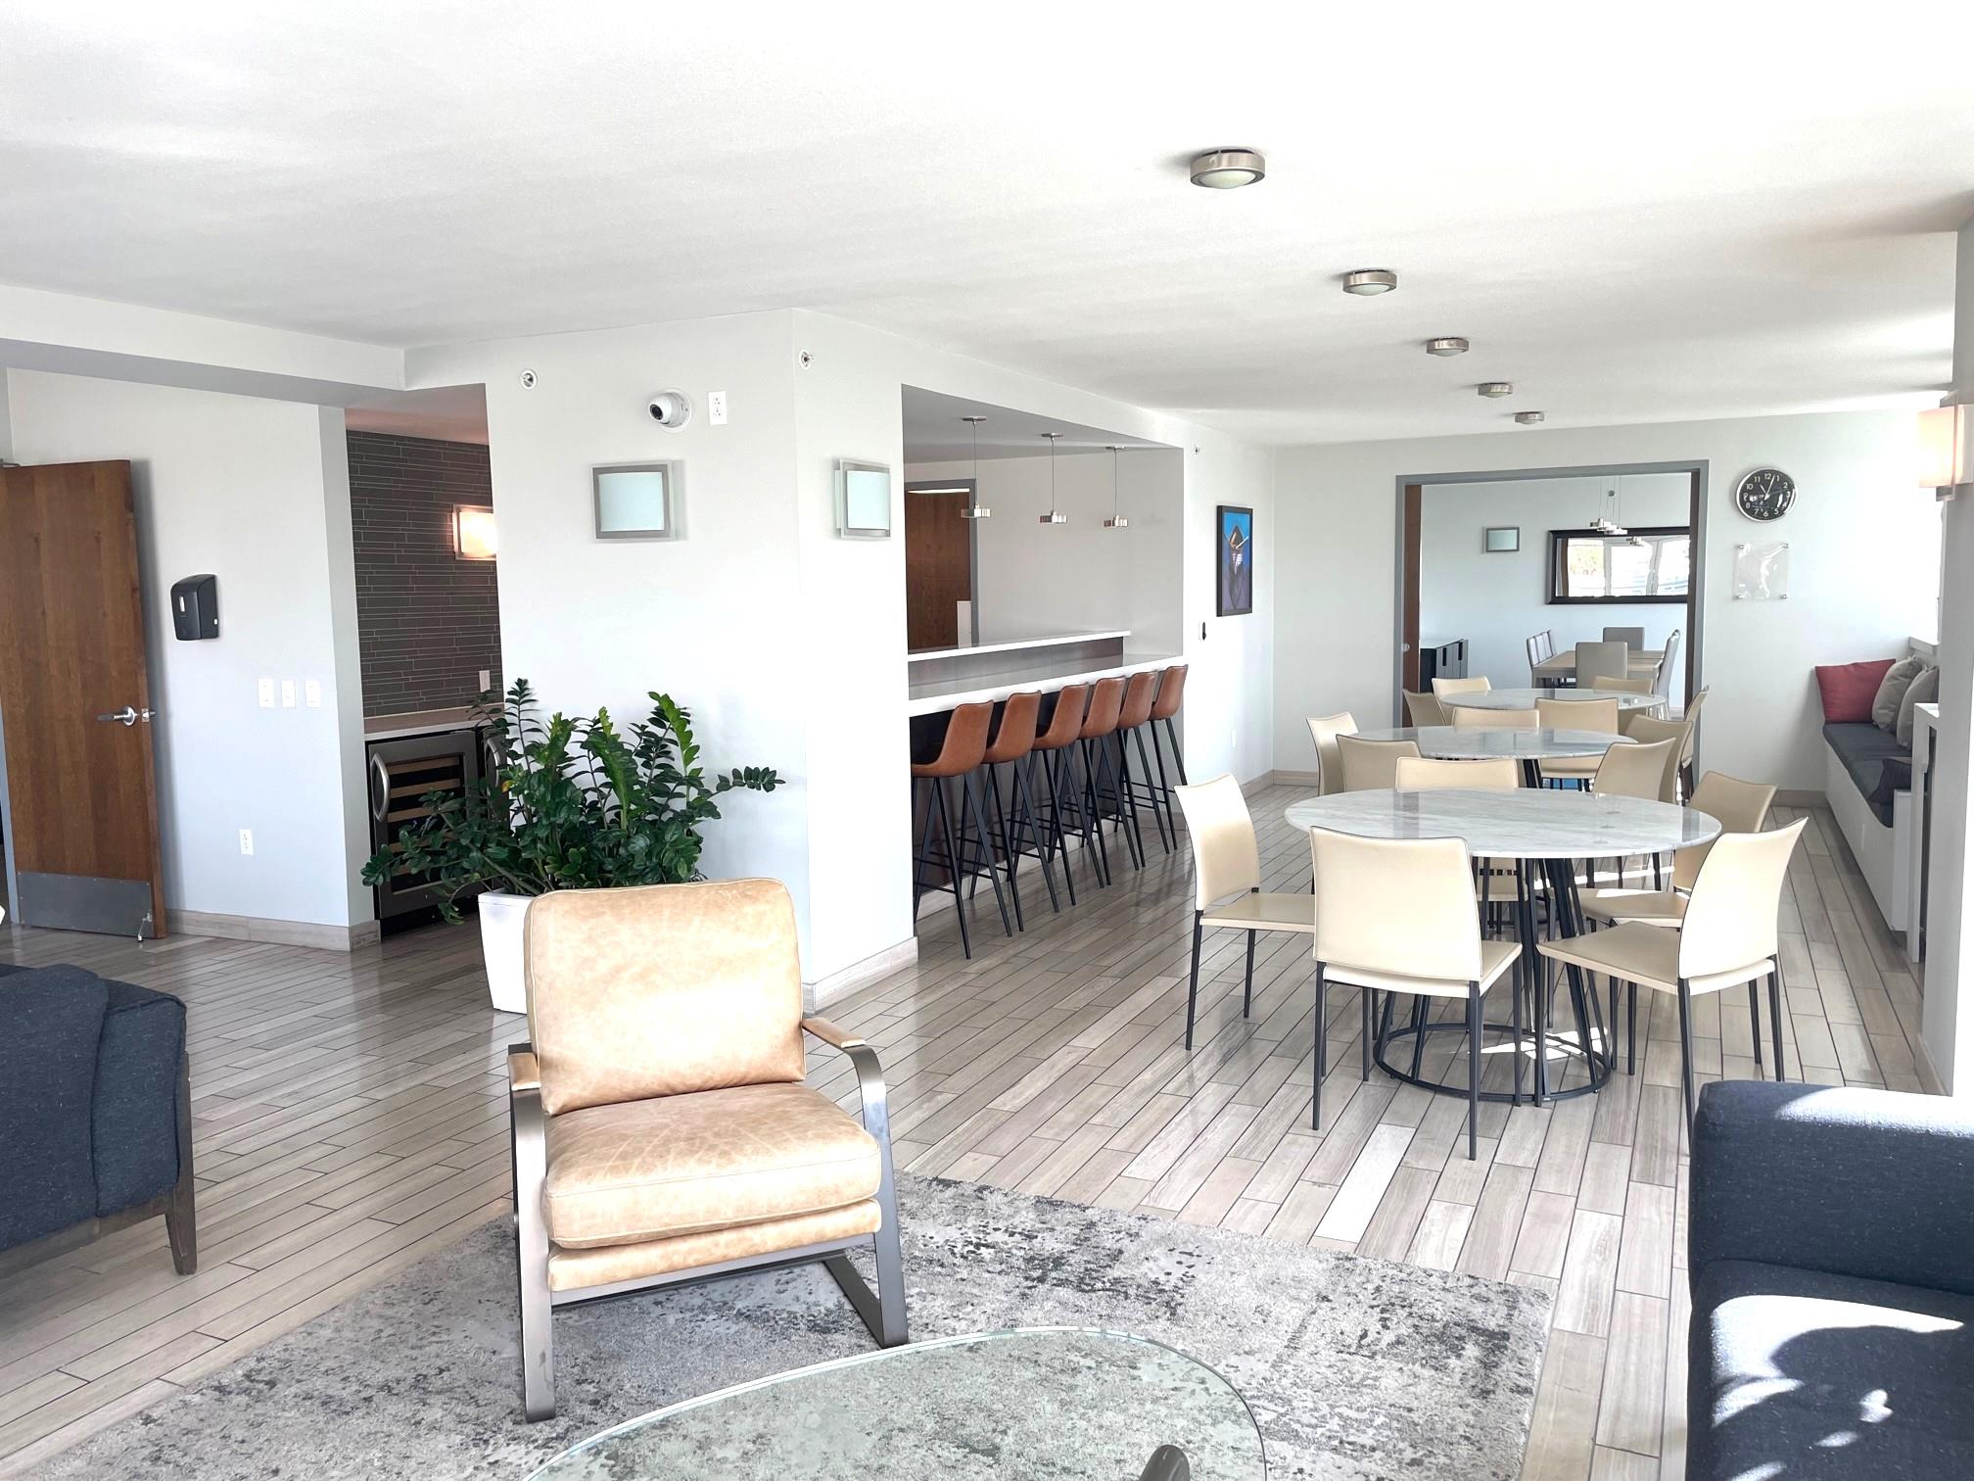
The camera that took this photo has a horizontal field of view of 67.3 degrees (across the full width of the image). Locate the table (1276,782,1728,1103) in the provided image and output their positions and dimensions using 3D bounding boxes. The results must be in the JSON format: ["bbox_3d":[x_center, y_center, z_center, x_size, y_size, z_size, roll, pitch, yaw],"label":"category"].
[{"bbox_3d":[1.550,0.612,4.562,1.245,0.770,1.245,2,7,26],"label":"table"}]

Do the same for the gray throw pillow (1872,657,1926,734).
[{"bbox_3d":[5.188,-0.260,8.437,0.160,0.440,0.430,19,7,2],"label":"gray throw pillow"}]

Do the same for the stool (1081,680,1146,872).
[{"bbox_3d":[0.457,0.178,7.420,0.520,1.000,0.450,2,7,26],"label":"stool"}]

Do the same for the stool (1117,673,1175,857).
[{"bbox_3d":[0.673,0.131,7.979,0.520,1.000,0.450,2,7,26],"label":"stool"}]

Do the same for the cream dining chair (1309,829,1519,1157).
[{"bbox_3d":[1.187,0.633,4.081,0.450,0.845,0.520,3,7,33],"label":"cream dining chair"}]

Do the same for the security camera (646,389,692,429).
[{"bbox_3d":[-1.116,-1.159,5.160,0.130,0.130,0.110,2,7,26],"label":"security camera"}]

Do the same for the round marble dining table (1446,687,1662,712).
[{"bbox_3d":[3.270,0.135,8.622,1.240,0.765,1.240,2,7,26],"label":"round marble dining table"}]

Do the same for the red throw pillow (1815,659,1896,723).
[{"bbox_3d":[5.195,-0.289,8.869,0.430,0.410,0.140,2,-5,26],"label":"red throw pillow"}]

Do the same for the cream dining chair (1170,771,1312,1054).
[{"bbox_3d":[0.937,0.564,4.754,0.520,0.845,0.450,3,8,35],"label":"cream dining chair"}]

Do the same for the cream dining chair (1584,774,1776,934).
[{"bbox_3d":[2.107,0.538,4.630,0.540,0.835,0.445,-1,6,-2],"label":"cream dining chair"}]

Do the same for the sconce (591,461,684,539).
[{"bbox_3d":[-1.208,-0.831,5.174,0.340,0.265,0.095,2,7,26],"label":"sconce"}]

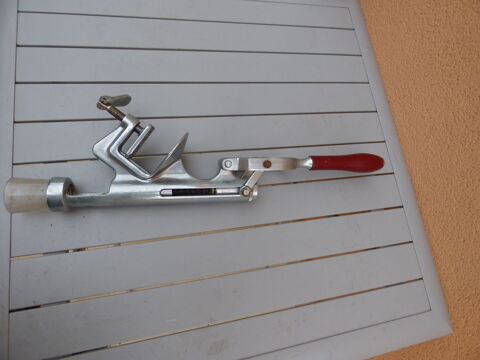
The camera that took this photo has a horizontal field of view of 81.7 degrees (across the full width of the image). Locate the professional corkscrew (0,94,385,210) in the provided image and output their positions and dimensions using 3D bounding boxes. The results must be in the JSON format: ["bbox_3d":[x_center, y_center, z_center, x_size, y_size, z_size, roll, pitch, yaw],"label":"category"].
[{"bbox_3d":[-0.021,-0.041,0.375,0.505,0.057,0.144,-2,77,-14],"label":"professional corkscrew"}]

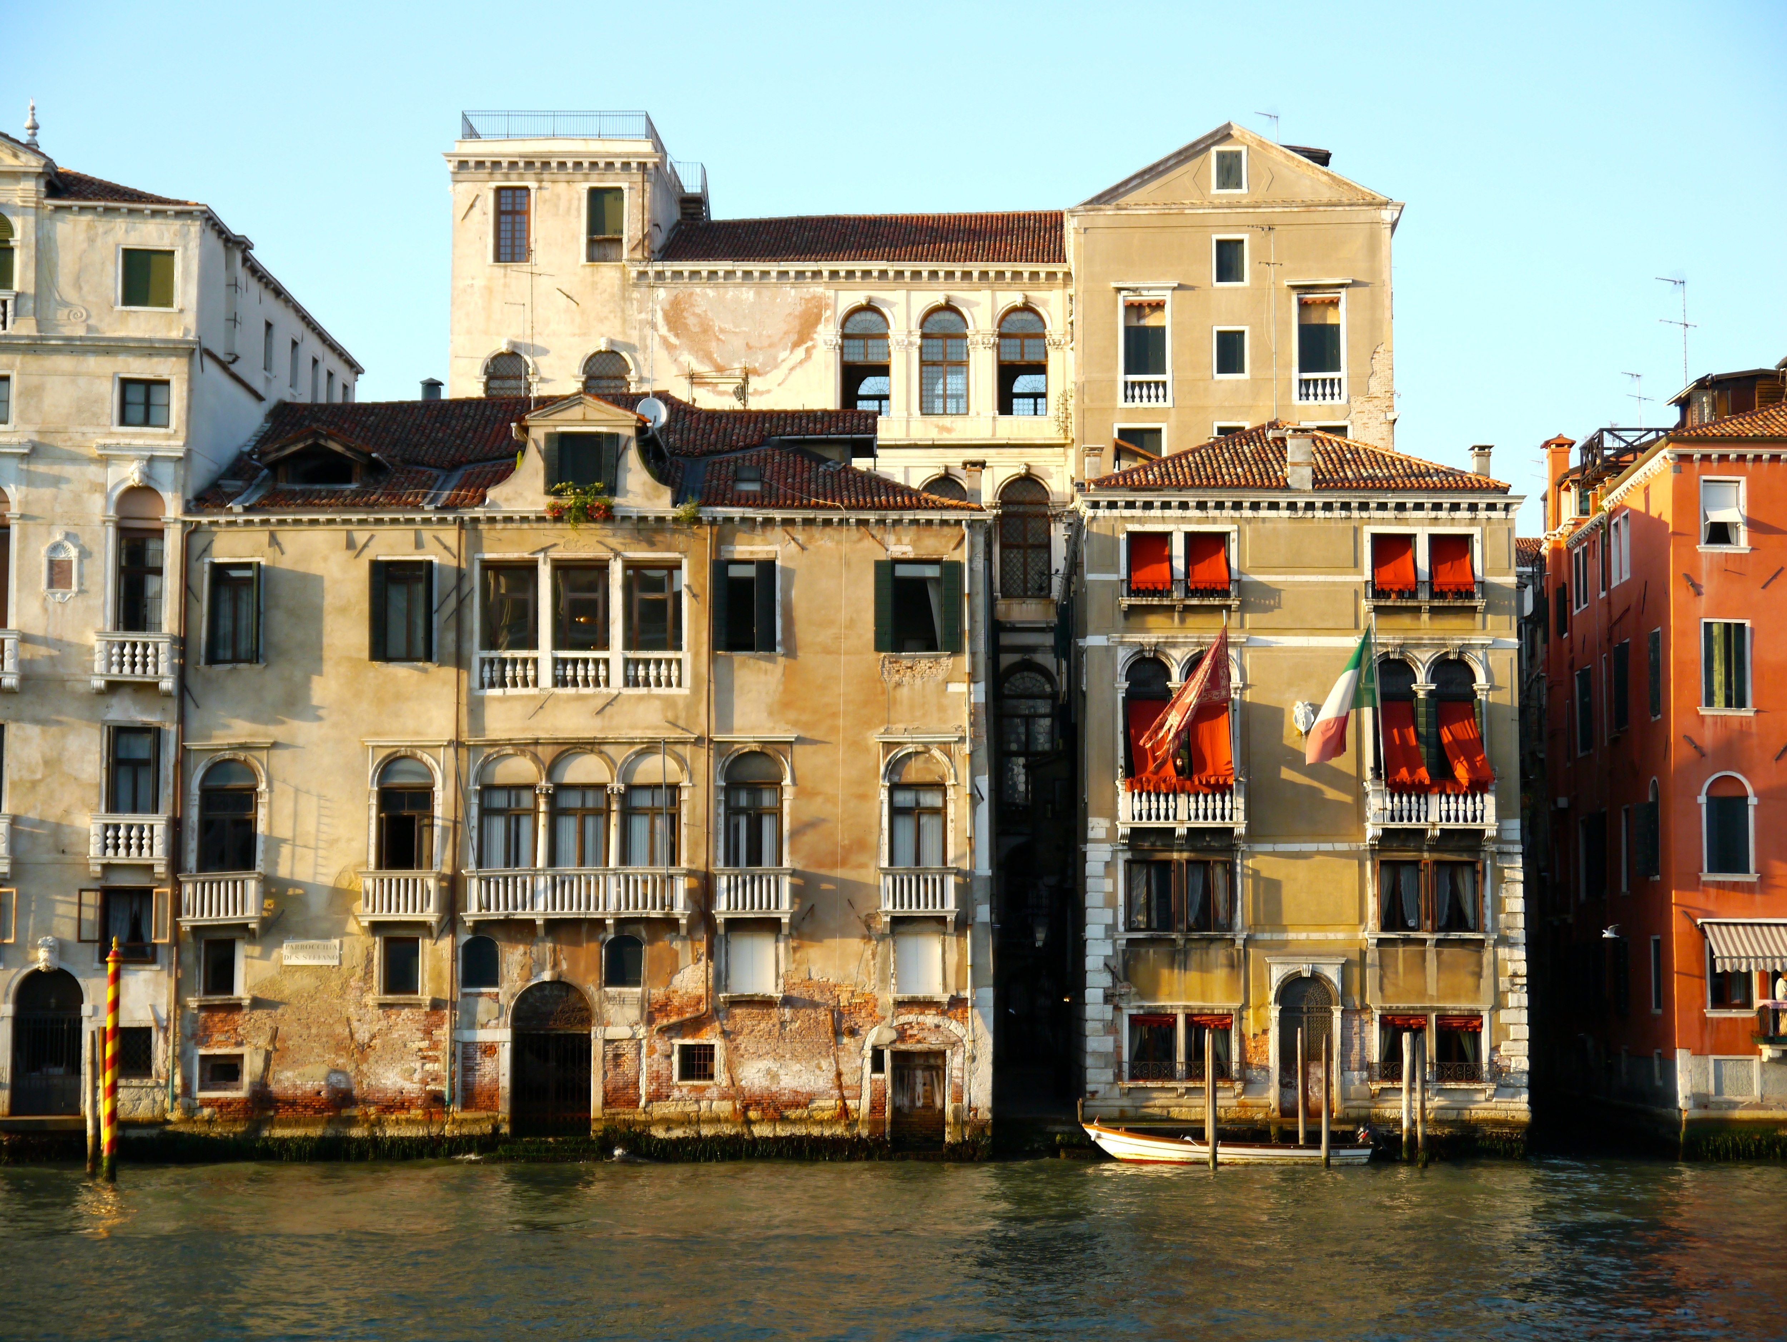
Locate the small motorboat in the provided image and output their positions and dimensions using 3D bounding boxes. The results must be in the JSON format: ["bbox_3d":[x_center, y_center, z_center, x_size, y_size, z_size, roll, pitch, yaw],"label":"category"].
[{"bbox_3d":[7.108,10.031,74.488,6.160,0.986,1.600,0,-6,0],"label":"small motorboat"}]

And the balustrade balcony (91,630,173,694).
[{"bbox_3d":[-16.635,-0.154,76.872,1.785,1.345,0.600,1,-6,-11],"label":"balustrade balcony"}]

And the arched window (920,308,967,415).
[{"bbox_3d":[1.540,-9.406,107.300,1.492,3.282,0.350,0,-6,3],"label":"arched window"}]

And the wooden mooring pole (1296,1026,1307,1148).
[{"bbox_3d":[8.436,8.759,72.703,0.165,2.822,0.165,0,-6,0],"label":"wooden mooring pole"}]

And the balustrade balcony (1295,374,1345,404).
[{"bbox_3d":[12.157,-8.024,99.927,1.475,0.885,0.300,0,-6,4],"label":"balustrade balcony"}]

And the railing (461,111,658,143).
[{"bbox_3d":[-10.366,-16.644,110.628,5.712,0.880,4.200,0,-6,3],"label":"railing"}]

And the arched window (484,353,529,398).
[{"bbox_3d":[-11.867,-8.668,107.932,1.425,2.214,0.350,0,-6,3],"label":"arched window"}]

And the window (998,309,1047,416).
[{"bbox_3d":[3.935,-9.393,107.101,1.532,3.276,0.300,0,-6,0],"label":"window"}]

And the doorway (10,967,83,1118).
[{"bbox_3d":[-18.361,8.057,76.243,1.501,3.187,0.500,1,-6,-11],"label":"doorway"}]

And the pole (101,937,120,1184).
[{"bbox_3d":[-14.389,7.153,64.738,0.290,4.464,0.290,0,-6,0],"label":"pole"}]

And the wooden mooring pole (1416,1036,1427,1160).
[{"bbox_3d":[10.773,8.731,71.563,0.200,2.655,0.200,0,-6,0],"label":"wooden mooring pole"}]

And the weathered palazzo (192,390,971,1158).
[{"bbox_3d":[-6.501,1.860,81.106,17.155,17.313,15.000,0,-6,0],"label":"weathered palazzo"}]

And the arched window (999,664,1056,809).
[{"bbox_3d":[4.041,1.984,105.986,1.726,4.390,0.300,0,-6,0],"label":"arched window"}]

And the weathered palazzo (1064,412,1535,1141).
[{"bbox_3d":[8.923,2.600,82.892,9.897,16.760,11.500,0,-6,-1],"label":"weathered palazzo"}]

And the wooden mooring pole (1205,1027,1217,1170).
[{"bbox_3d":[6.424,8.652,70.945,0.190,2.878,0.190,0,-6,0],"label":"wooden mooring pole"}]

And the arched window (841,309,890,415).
[{"bbox_3d":[-0.847,-9.460,107.431,1.496,3.286,0.350,0,-6,3],"label":"arched window"}]

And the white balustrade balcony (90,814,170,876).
[{"bbox_3d":[-16.628,3.784,76.488,1.688,1.332,0.600,1,-6,-11],"label":"white balustrade balcony"}]

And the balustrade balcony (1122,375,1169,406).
[{"bbox_3d":[7.207,-8.024,100.422,1.400,0.889,0.300,0,-6,4],"label":"balustrade balcony"}]

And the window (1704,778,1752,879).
[{"bbox_3d":[17.831,3.299,75.073,1.052,2.178,0.300,1,-6,-7],"label":"window"}]

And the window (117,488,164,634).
[{"bbox_3d":[-16.623,-2.238,77.508,1.083,3.656,0.300,1,-6,-11],"label":"window"}]

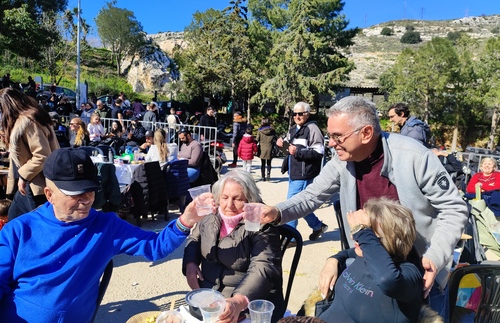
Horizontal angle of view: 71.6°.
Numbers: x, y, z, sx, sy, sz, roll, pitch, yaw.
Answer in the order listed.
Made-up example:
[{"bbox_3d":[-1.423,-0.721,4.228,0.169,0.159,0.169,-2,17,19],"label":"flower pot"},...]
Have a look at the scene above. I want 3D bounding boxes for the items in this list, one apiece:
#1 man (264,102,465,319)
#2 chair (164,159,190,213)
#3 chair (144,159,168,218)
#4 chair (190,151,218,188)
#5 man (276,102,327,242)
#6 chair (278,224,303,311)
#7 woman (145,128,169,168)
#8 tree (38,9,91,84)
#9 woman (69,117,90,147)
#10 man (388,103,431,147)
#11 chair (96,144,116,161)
[{"bbox_3d":[0.472,0.493,1.484,0.620,1.520,0.750,9,8,44],"label":"man"},{"bbox_3d":[-1.148,0.346,5.380,0.540,0.820,0.560,0,7,-24],"label":"chair"},{"bbox_3d":[-1.433,0.360,5.120,0.540,0.850,0.460,8,8,41],"label":"chair"},{"bbox_3d":[-0.878,0.278,6.163,0.540,0.860,0.480,3,6,-6],"label":"chair"},{"bbox_3d":[0.644,0.132,4.250,0.500,1.730,0.540,-2,9,-41],"label":"man"},{"bbox_3d":[-0.085,0.770,1.706,0.470,0.860,0.540,6,6,27],"label":"chair"},{"bbox_3d":[-1.508,0.096,5.596,0.500,1.250,0.720,-2,7,-40],"label":"woman"},{"bbox_3d":[-12.306,-7.629,23.000,3.500,5.100,3.400,0,7,-30],"label":"tree"},{"bbox_3d":[-3.433,-0.197,6.900,0.720,1.260,0.500,2,7,-12],"label":"woman"},{"bbox_3d":[1.974,0.180,4.400,0.460,1.760,0.500,4,7,5],"label":"man"},{"bbox_3d":[-2.542,0.175,6.100,0.540,0.820,0.560,3,7,0],"label":"chair"}]

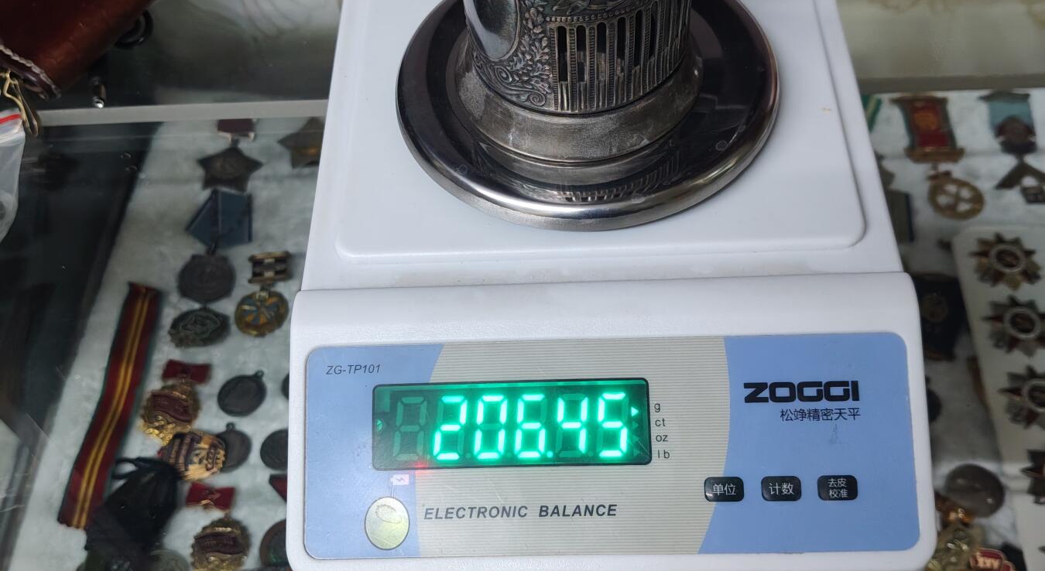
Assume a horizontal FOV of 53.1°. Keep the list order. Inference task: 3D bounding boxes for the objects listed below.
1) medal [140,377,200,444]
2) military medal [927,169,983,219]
[{"bbox_3d":[-0.222,0.079,0.659,0.038,0.006,0.046,6,56,8],"label":"medal"},{"bbox_3d":[0.298,-0.064,0.724,0.037,0.004,0.045,-6,54,0],"label":"military medal"}]

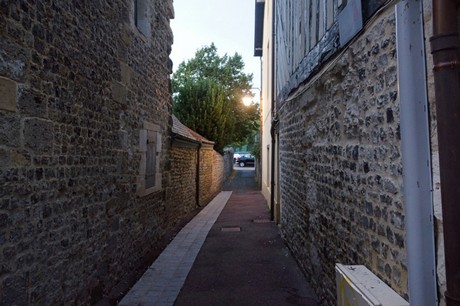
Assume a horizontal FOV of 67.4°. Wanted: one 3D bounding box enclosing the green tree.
[{"bbox_3d":[-1.600,-3.300,26.000,7.600,10.000,7.200,1,-1,0],"label":"green tree"}]

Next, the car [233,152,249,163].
[{"bbox_3d":[1.100,0.900,43.000,4.200,1.500,1.770,1,-1,0],"label":"car"}]

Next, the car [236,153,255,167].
[{"bbox_3d":[2.700,0.840,37.800,4.100,1.470,1.750,1,-1,-7],"label":"car"}]

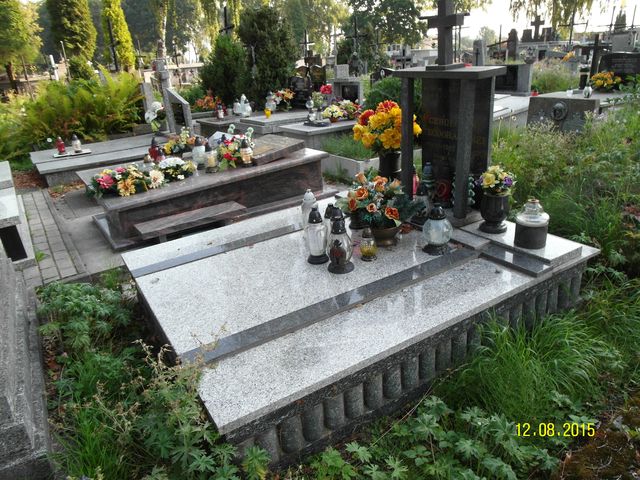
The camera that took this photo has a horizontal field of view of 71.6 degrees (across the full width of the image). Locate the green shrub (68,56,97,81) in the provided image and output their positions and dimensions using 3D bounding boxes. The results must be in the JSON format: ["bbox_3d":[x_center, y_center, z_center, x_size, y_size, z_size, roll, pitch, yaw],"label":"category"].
[{"bbox_3d":[-6.840,-4.492,12.931,0.867,1.785,0.867,-14,24,-23],"label":"green shrub"}]

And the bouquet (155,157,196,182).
[{"bbox_3d":[-1.204,-0.589,3.723,0.326,0.184,0.265,-11,23,-16],"label":"bouquet"}]

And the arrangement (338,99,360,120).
[{"bbox_3d":[0.462,-2.078,7.035,0.360,0.280,0.320,-18,26,-30],"label":"arrangement"}]

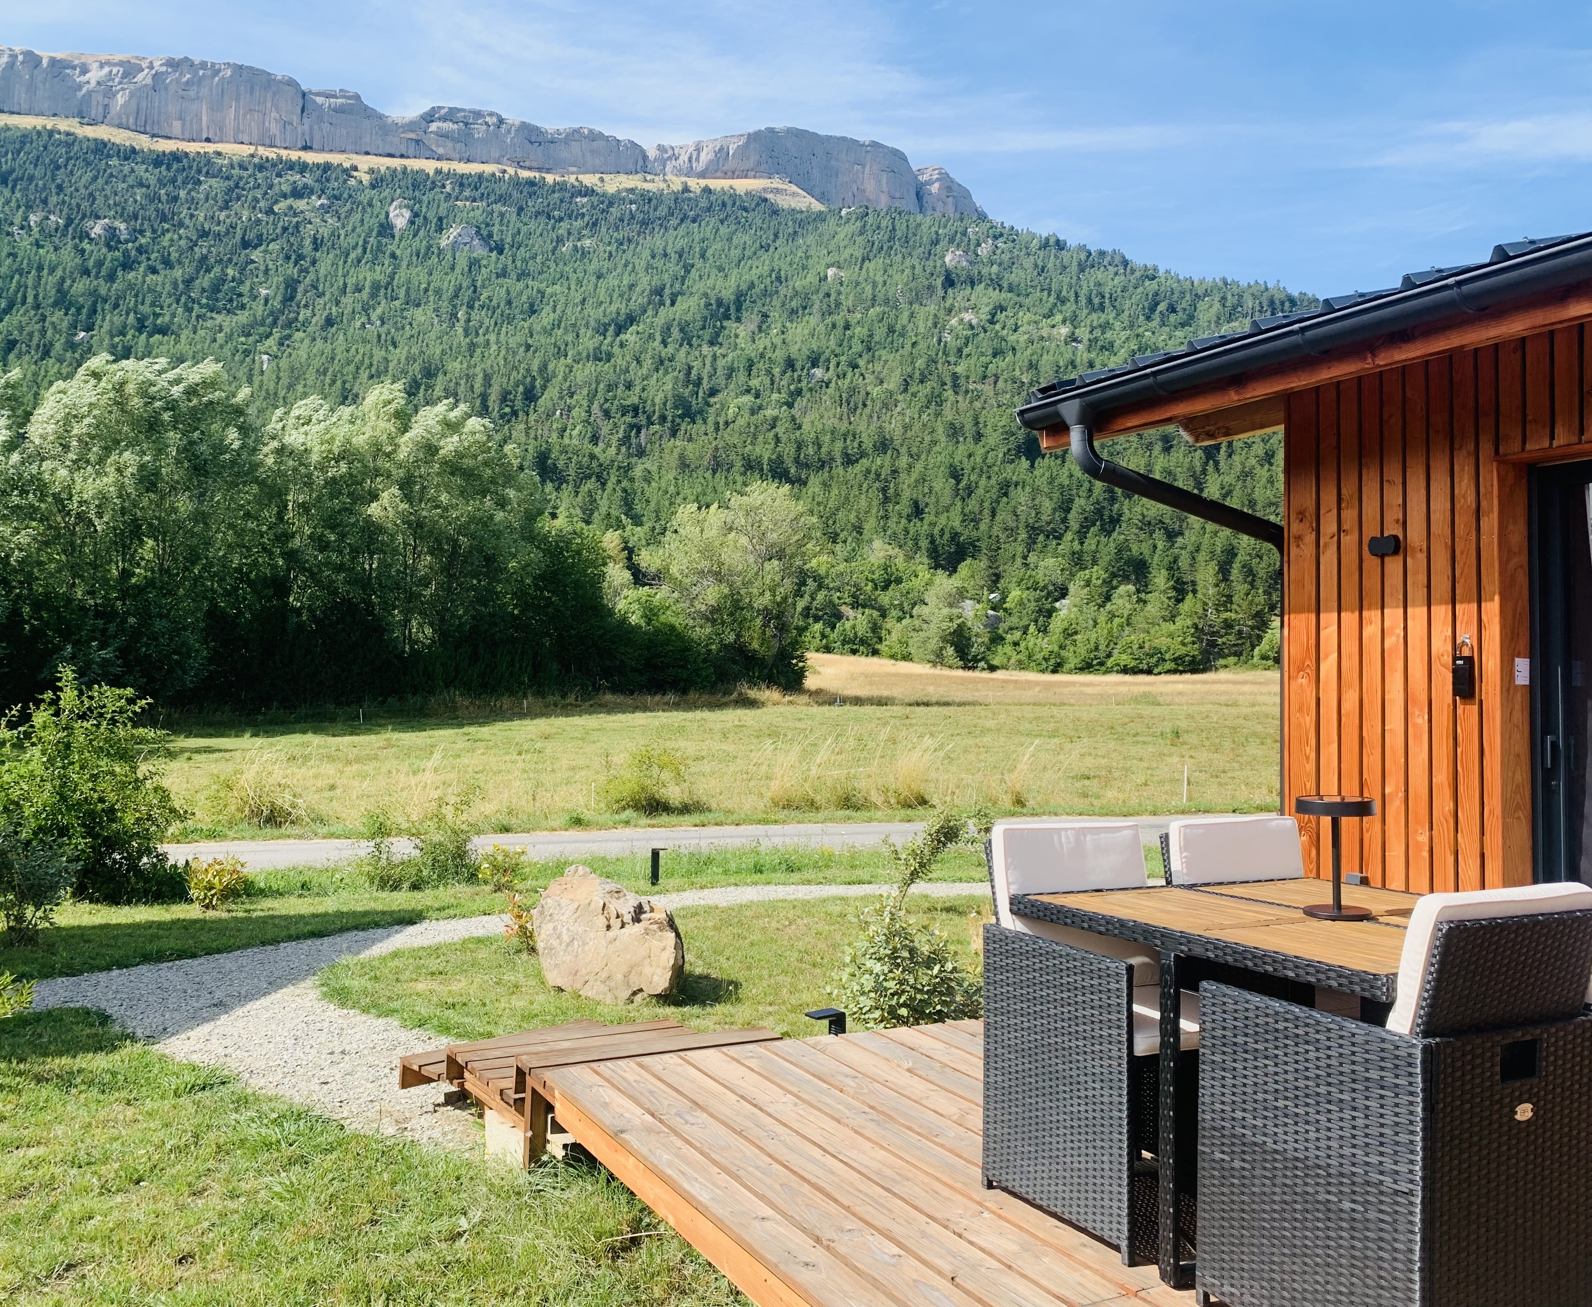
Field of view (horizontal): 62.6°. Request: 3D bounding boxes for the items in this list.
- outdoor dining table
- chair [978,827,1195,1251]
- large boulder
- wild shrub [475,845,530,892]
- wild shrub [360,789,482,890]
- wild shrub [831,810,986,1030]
[{"bbox_3d":[1.243,0.965,2.981,1.070,0.730,1.089,2,-3,-28],"label":"outdoor dining table"},{"bbox_3d":[0.817,0.892,3.187,0.520,0.880,0.560,2,-3,-28],"label":"chair"},{"bbox_3d":[-0.978,1.448,6.848,0.766,0.649,0.575,1,-2,-8],"label":"large boulder"},{"bbox_3d":[-2.354,1.722,10.523,0.402,0.368,0.381,1,-2,-12],"label":"wild shrub"},{"bbox_3d":[-3.066,1.505,10.701,0.931,0.794,0.745,2,-3,-16],"label":"wild shrub"},{"bbox_3d":[0.478,1.206,5.599,0.674,1.074,0.641,1,-2,5],"label":"wild shrub"}]

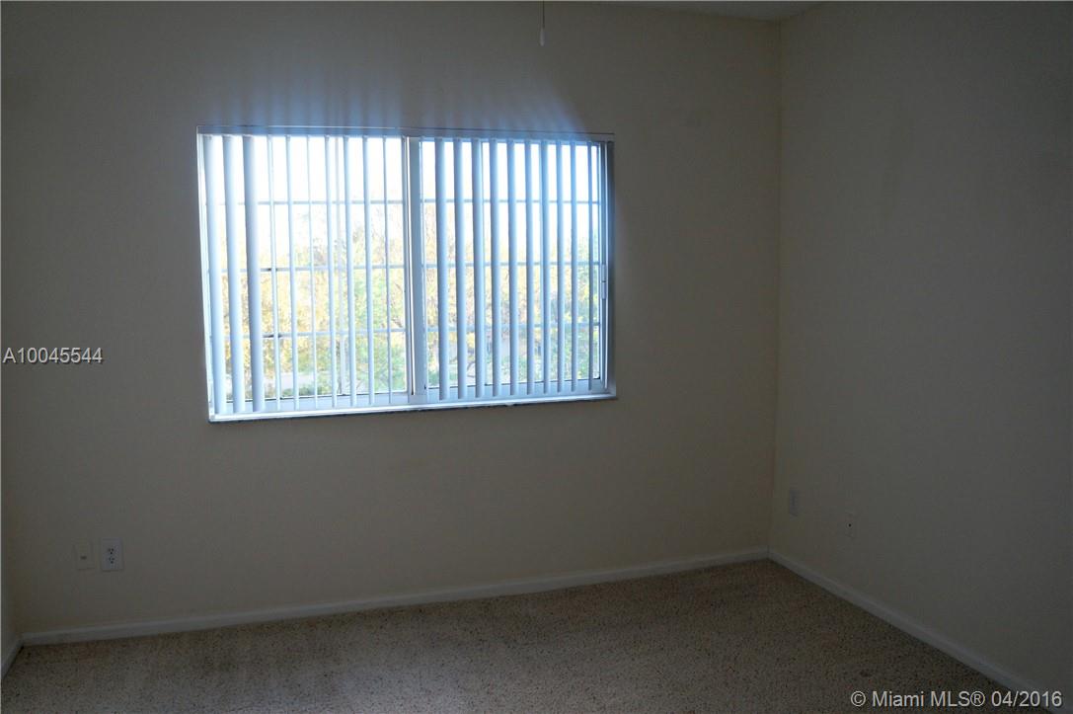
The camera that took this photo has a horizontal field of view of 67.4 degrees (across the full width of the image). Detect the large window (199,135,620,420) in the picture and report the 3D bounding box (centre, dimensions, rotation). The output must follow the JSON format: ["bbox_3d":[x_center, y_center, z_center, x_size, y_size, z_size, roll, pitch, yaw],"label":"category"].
[{"bbox_3d":[-0.487,-0.369,3.468,1.748,1.175,0.090,-2,6,-16],"label":"large window"}]

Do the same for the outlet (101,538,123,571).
[{"bbox_3d":[-1.673,0.781,3.174,0.076,0.122,0.012,-2,6,-16],"label":"outlet"}]

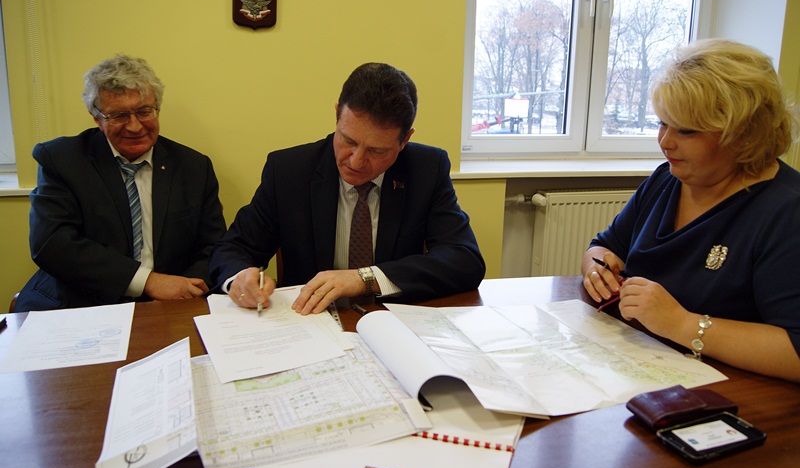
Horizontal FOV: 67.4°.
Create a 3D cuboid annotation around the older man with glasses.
[{"bbox_3d":[-0.634,0.230,1.411,0.580,1.280,0.720,-4,13,-22],"label":"older man with glasses"}]

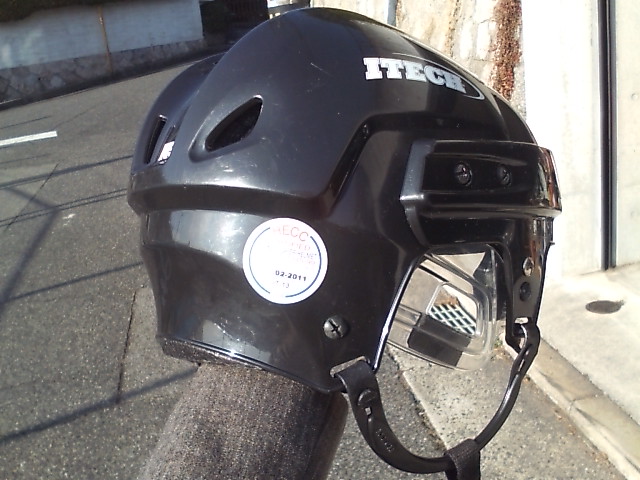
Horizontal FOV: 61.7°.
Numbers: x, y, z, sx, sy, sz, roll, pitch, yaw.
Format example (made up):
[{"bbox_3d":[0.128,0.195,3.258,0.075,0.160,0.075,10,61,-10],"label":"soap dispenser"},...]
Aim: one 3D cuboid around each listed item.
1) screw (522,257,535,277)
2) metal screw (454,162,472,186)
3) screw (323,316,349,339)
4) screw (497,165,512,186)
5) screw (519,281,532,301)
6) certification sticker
[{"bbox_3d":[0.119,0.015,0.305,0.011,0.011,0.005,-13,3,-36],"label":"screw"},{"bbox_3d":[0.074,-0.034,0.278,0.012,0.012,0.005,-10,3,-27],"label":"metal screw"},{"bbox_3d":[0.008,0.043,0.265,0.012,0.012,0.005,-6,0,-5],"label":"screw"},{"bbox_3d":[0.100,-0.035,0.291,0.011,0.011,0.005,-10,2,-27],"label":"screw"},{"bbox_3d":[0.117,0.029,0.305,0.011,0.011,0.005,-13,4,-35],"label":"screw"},{"bbox_3d":[-0.017,0.011,0.265,0.042,0.042,0.002,12,-2,0],"label":"certification sticker"}]

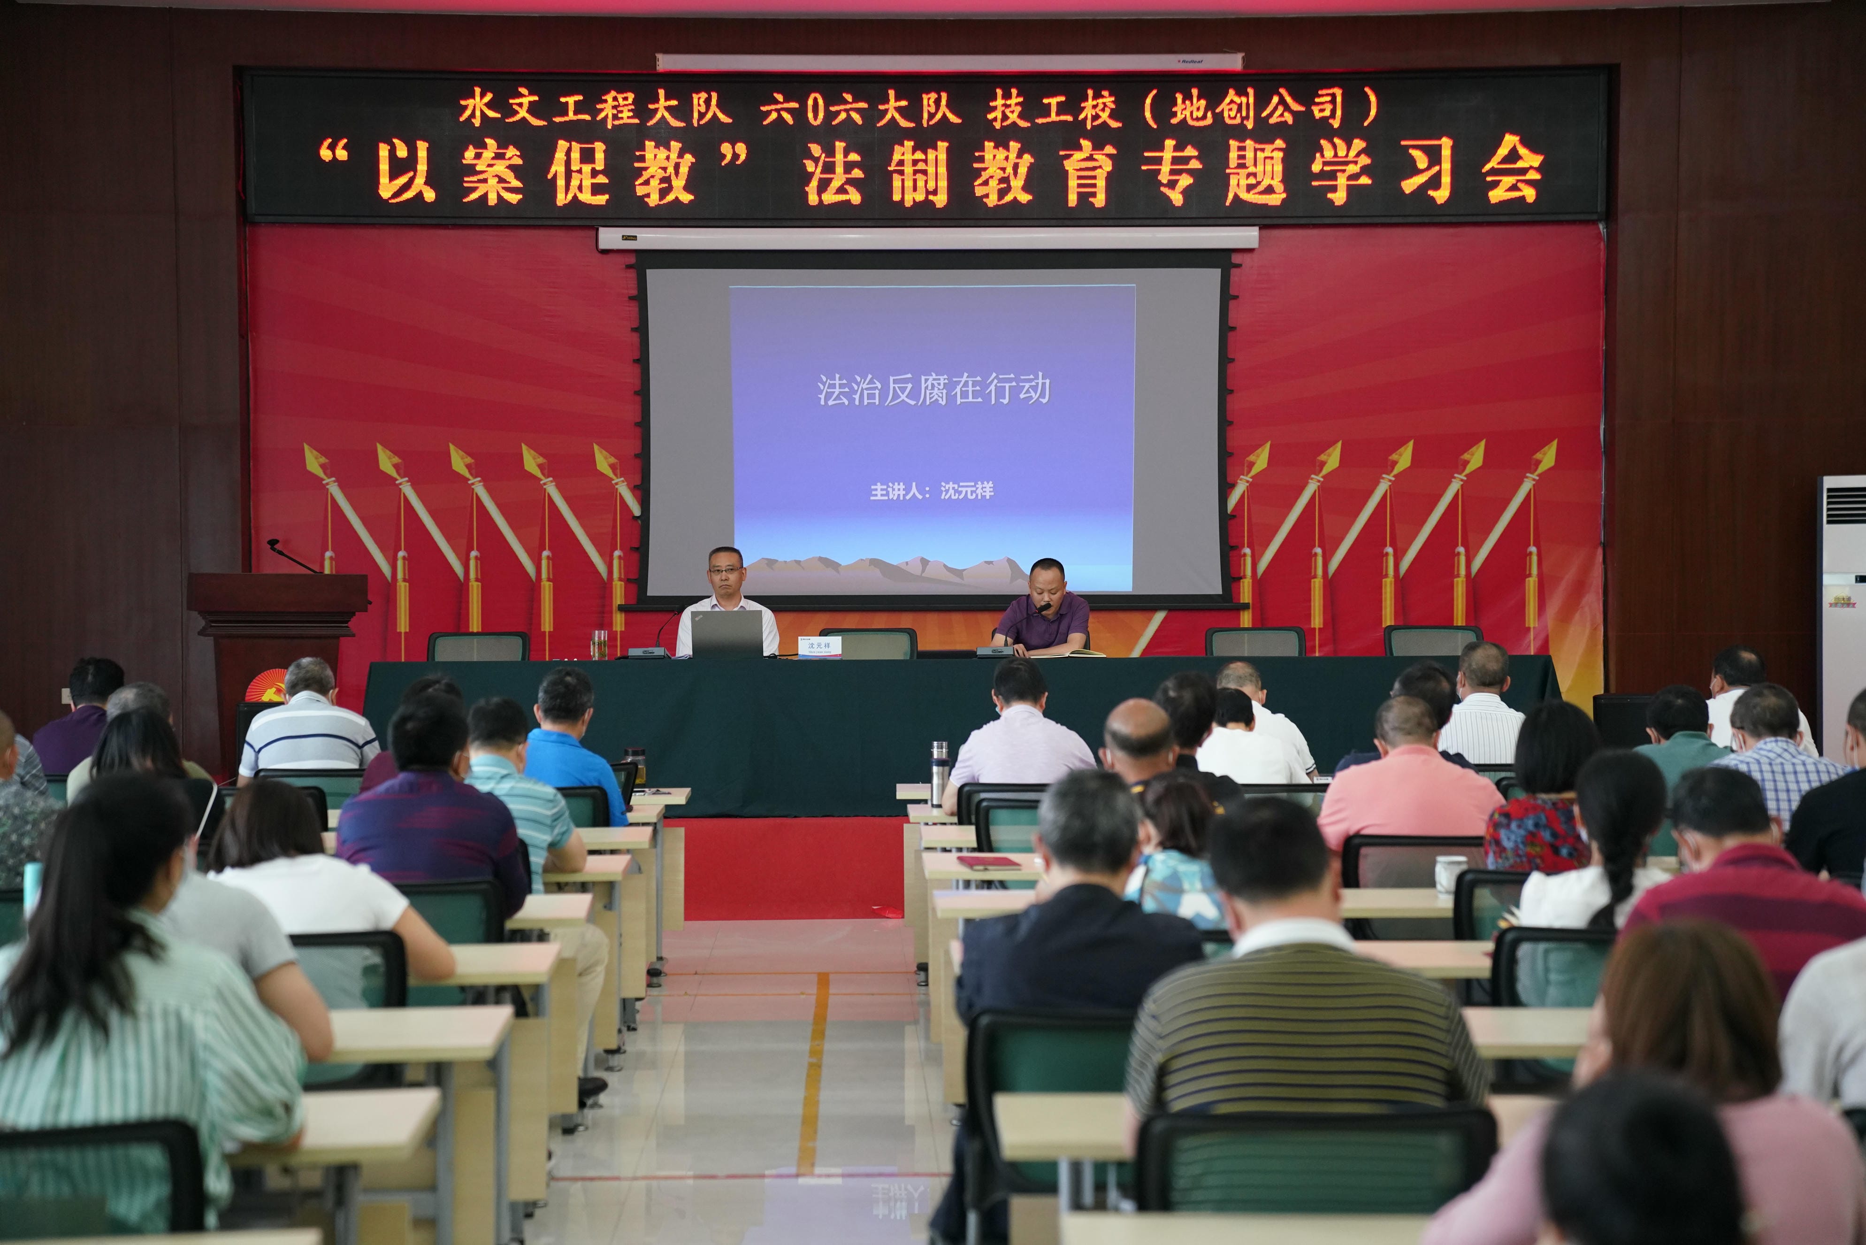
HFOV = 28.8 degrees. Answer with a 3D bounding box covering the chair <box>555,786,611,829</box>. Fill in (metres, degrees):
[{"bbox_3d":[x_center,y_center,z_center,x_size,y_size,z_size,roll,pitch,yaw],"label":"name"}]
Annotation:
[{"bbox_3d":[-1.361,0.999,12.570,0.490,0.885,0.570,0,1,-4],"label":"chair"}]

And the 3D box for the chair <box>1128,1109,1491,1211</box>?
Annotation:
[{"bbox_3d":[0.526,1.099,5.316,0.510,0.850,0.550,0,1,-1],"label":"chair"}]

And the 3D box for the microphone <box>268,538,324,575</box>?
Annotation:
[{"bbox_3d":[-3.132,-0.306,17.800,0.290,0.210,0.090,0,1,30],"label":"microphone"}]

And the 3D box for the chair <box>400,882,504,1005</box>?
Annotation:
[{"bbox_3d":[-1.353,1.058,9.370,0.500,0.813,0.550,0,0,-1],"label":"chair"}]

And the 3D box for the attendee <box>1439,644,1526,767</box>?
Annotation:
[{"bbox_3d":[2.121,0.728,13.959,0.500,1.300,0.750,0,1,-1],"label":"attendee"}]

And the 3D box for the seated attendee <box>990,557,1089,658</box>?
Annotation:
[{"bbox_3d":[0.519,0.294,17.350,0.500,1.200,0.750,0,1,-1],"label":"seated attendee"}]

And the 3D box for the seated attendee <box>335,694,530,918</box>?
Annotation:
[{"bbox_3d":[-1.314,0.821,9.470,0.520,1.286,0.780,0,0,-1],"label":"seated attendee"}]

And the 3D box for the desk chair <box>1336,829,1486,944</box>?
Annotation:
[{"bbox_3d":[1.385,1.010,10.482,0.510,0.850,0.550,0,1,-1],"label":"desk chair"}]

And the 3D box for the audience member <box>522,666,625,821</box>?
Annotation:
[{"bbox_3d":[-1.413,0.799,14.100,0.490,1.270,0.760,0,0,-1],"label":"audience member"}]

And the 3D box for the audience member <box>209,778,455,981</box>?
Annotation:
[{"bbox_3d":[-1.352,0.906,8.100,0.530,1.135,0.760,0,0,-1],"label":"audience member"}]

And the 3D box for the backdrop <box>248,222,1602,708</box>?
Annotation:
[{"bbox_3d":[-0.050,-0.827,22.500,8.406,3.308,0.080,0,0,-1],"label":"backdrop"}]

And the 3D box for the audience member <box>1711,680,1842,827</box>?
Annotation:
[{"bbox_3d":[2.407,0.803,10.409,0.500,1.255,0.750,0,1,-1],"label":"audience member"}]

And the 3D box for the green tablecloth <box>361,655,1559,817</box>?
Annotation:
[{"bbox_3d":[0.131,0.523,17.200,5.600,0.750,0.620,0,1,-1],"label":"green tablecloth"}]

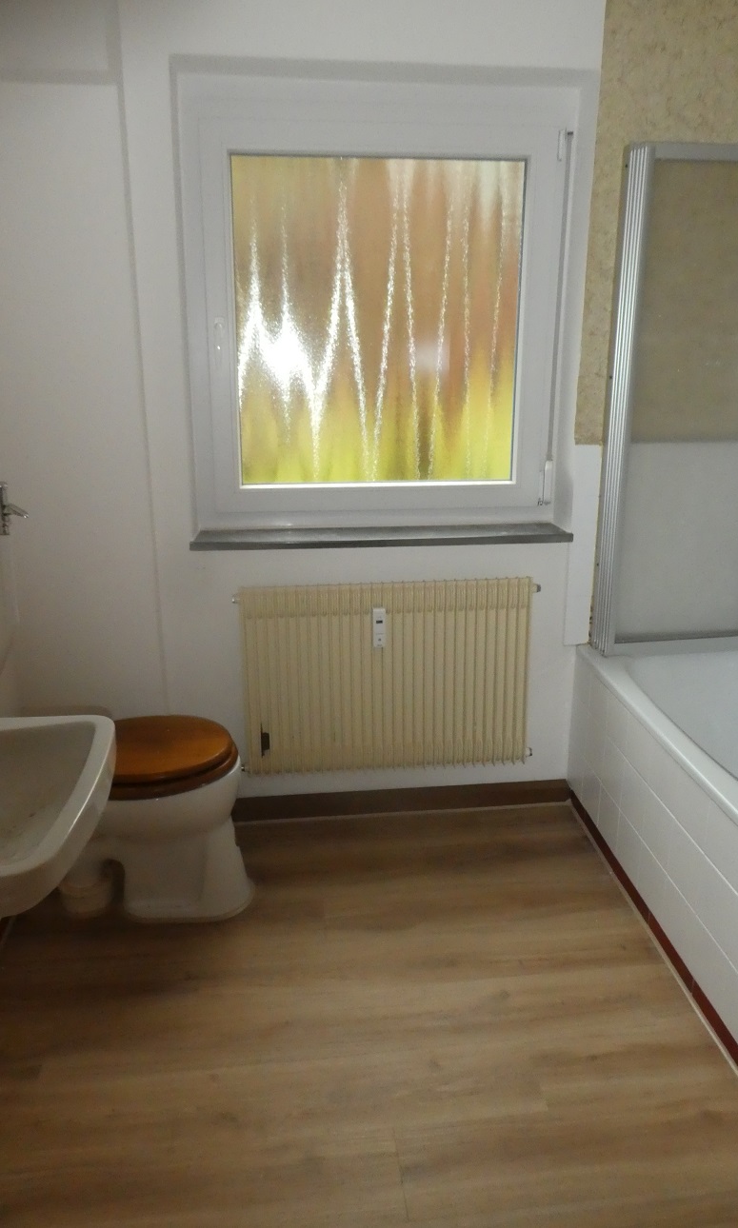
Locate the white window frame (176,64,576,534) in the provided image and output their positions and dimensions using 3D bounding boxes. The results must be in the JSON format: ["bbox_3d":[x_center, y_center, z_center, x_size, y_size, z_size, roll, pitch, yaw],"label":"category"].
[{"bbox_3d":[0.034,-0.860,2.495,1.095,1.230,0.075,-2,17,-5],"label":"white window frame"}]

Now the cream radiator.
[{"bbox_3d":[0.054,0.185,2.596,0.860,0.588,0.090,-2,17,-5],"label":"cream radiator"}]

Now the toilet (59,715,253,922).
[{"bbox_3d":[-0.592,0.562,2.307,0.530,0.437,0.370,-2,17,-5],"label":"toilet"}]

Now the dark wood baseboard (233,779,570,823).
[{"bbox_3d":[0.112,0.610,2.788,1.115,0.058,0.060,-2,17,-5],"label":"dark wood baseboard"}]

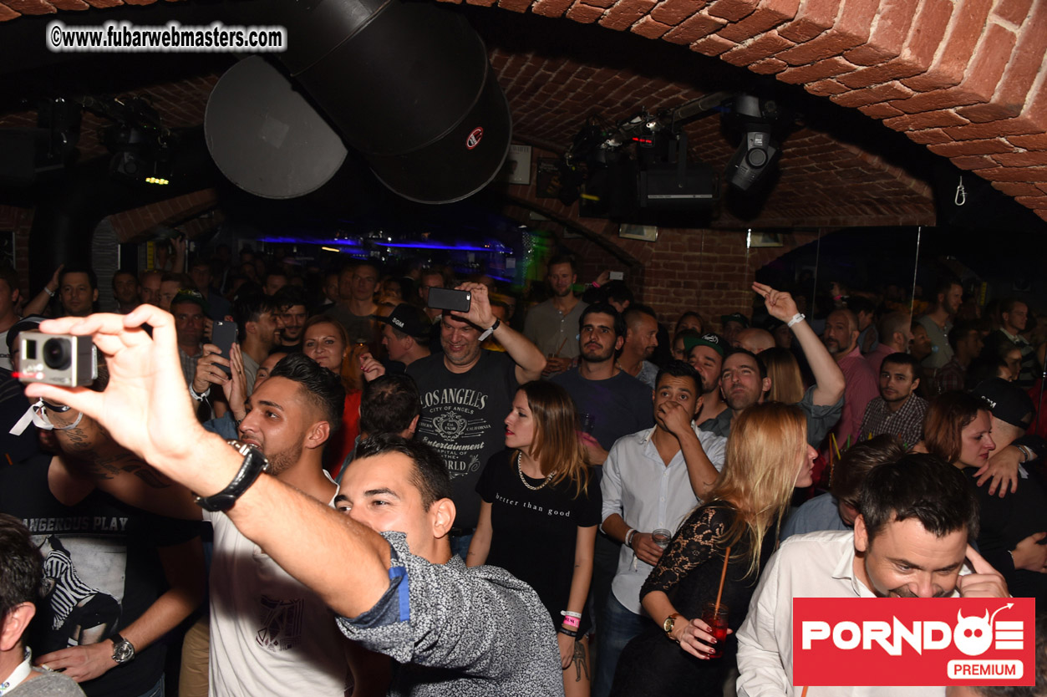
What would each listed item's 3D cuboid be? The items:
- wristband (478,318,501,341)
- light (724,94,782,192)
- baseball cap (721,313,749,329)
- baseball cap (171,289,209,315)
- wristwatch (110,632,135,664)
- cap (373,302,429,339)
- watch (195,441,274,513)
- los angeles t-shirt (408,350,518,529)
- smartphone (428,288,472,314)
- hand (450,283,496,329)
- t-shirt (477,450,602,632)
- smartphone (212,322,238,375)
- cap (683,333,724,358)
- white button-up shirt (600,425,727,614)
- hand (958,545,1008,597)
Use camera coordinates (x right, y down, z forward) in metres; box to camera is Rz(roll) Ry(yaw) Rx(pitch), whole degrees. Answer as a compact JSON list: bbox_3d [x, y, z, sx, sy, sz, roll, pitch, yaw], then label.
[{"bbox_3d":[-0.117,-0.065,2.810,0.022,0.095,0.055,44,3,-34],"label":"wristband"},{"bbox_3d":[0.960,-0.857,3.400,0.230,0.400,0.250,1,8,-13],"label":"light"},{"bbox_3d":[1.421,-0.182,5.450,0.180,0.140,0.260,9,-10,39],"label":"baseball cap"},{"bbox_3d":[-1.587,-0.225,3.880,0.175,0.125,0.250,-1,8,-20],"label":"baseball cap"},{"bbox_3d":[-0.943,0.701,1.912,0.048,0.065,0.050,-37,15,-32],"label":"wristwatch"},{"bbox_3d":[-0.540,-0.116,3.600,0.265,0.145,0.180,14,6,-10],"label":"cap"},{"bbox_3d":[-0.243,0.102,0.670,0.066,0.054,0.040,-10,-34,13],"label":"watch"},{"bbox_3d":[-0.253,0.343,3.080,0.490,0.690,0.300,3,7,7],"label":"los angeles t-shirt"},{"bbox_3d":[-0.250,-0.162,2.740,0.141,0.070,0.010,7,-2,0],"label":"smartphone"},{"bbox_3d":[-0.171,-0.142,2.770,0.135,0.165,0.090,-29,6,18],"label":"hand"},{"bbox_3d":[0.050,0.619,2.580,0.410,0.600,0.250,6,8,25],"label":"t-shirt"},{"bbox_3d":[-0.738,0.004,2.000,0.070,0.142,0.011,4,4,20],"label":"smartphone"},{"bbox_3d":[0.745,-0.005,3.330,0.180,0.145,0.260,8,-16,38],"label":"cap"},{"bbox_3d":[0.499,0.595,2.860,0.480,0.680,0.320,3,7,12],"label":"white button-up shirt"},{"bbox_3d":[0.718,0.375,1.270,0.085,0.150,0.085,0,8,-18],"label":"hand"}]

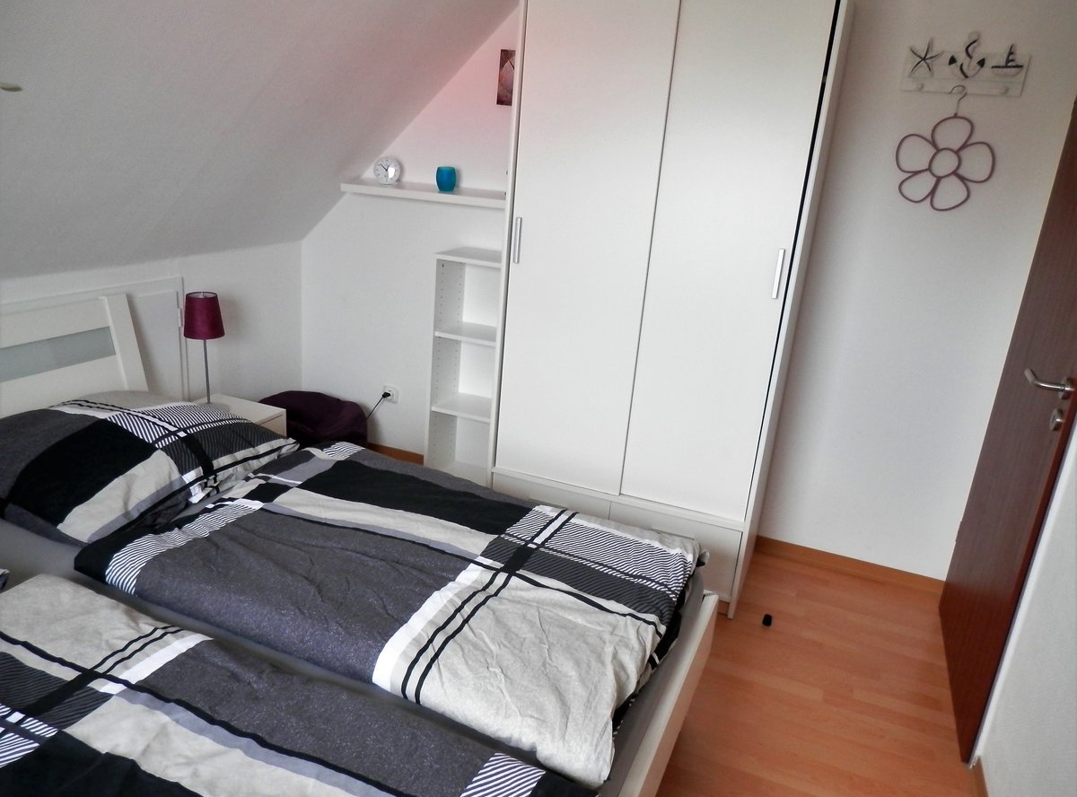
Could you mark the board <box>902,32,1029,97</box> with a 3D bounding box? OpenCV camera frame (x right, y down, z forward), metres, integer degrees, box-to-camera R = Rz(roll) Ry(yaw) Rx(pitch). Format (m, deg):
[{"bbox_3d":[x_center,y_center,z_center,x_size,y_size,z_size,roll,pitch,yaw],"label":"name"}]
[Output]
[{"bbox_3d":[1.373,-1.077,2.495,0.363,0.186,0.040,11,19,18],"label":"board"}]

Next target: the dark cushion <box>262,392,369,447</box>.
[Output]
[{"bbox_3d":[-1.000,0.183,3.469,0.480,0.330,0.480,11,19,18],"label":"dark cushion"}]

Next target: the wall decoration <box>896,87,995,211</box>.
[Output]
[{"bbox_3d":[1.349,-0.823,2.570,0.297,0.393,0.020,11,19,18],"label":"wall decoration"}]

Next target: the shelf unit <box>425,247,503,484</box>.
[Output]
[{"bbox_3d":[-0.212,-0.057,3.240,0.400,1.060,0.280,11,19,18],"label":"shelf unit"}]

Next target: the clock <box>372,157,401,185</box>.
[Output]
[{"bbox_3d":[-0.616,-0.923,3.156,0.101,0.103,0.045,4,18,-3],"label":"clock"}]

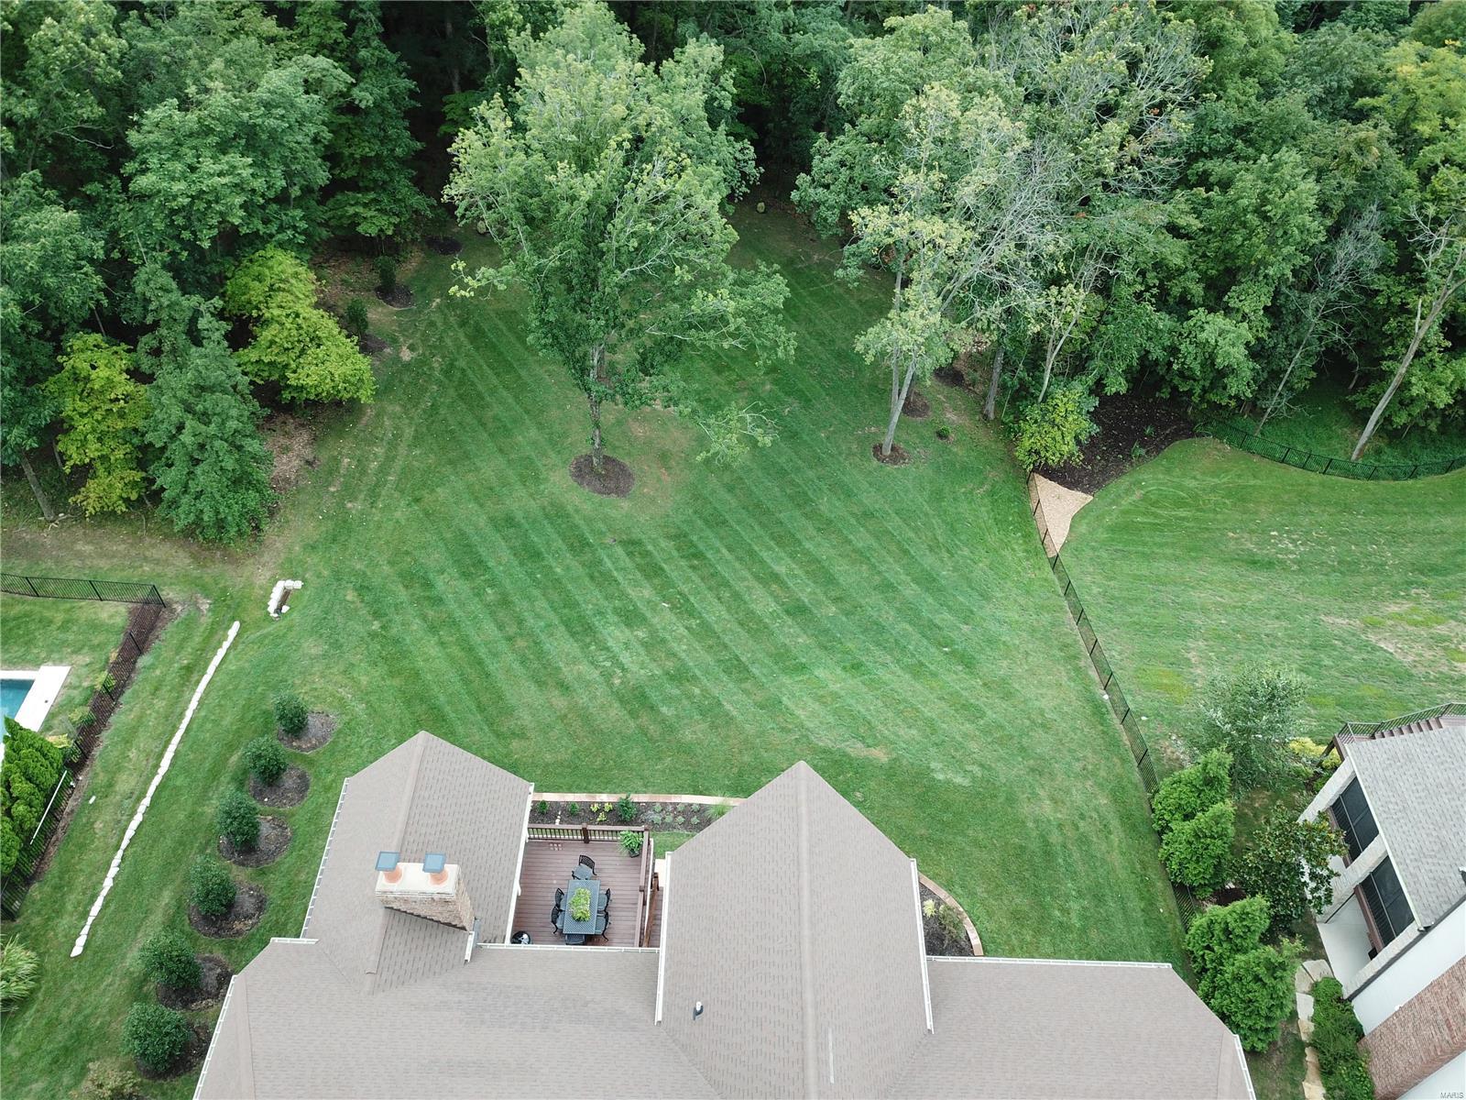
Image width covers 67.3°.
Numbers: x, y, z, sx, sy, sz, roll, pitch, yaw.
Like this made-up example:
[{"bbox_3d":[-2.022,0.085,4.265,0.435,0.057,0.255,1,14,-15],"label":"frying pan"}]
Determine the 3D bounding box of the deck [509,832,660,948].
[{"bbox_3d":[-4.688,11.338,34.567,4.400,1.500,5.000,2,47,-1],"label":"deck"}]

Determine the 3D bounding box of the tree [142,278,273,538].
[{"bbox_3d":[-20.739,-5.302,42.588,4.400,12.000,4.400,2,47,0],"label":"tree"}]

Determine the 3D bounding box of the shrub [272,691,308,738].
[{"bbox_3d":[-15.626,5.893,38.917,1.250,2.000,1.250,2,47,0],"label":"shrub"}]

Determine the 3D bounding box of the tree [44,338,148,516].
[{"bbox_3d":[-24.601,-4.787,42.808,3.700,8.000,3.700,2,47,-1],"label":"tree"}]

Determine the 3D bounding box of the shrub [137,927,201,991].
[{"bbox_3d":[-16.472,11.995,32.276,1.600,2.200,1.600,2,47,0],"label":"shrub"}]

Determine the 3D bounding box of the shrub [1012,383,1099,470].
[{"bbox_3d":[16.820,-6.341,57.240,4.200,4.100,4.000,2,47,-1],"label":"shrub"}]

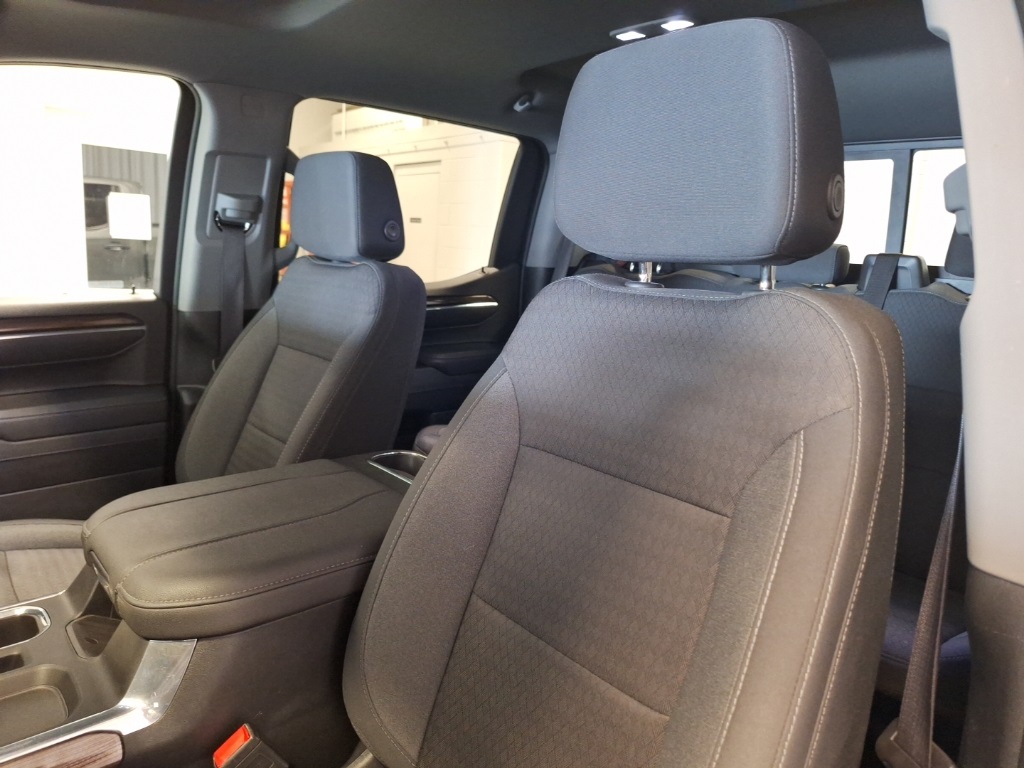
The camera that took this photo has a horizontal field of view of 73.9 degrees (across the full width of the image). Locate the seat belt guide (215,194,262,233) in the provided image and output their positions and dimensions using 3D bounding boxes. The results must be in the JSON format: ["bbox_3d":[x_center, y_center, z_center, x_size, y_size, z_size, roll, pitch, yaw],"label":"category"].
[{"bbox_3d":[-0.575,-0.360,1.430,0.087,0.078,0.045,-5,13,-33],"label":"seat belt guide"}]

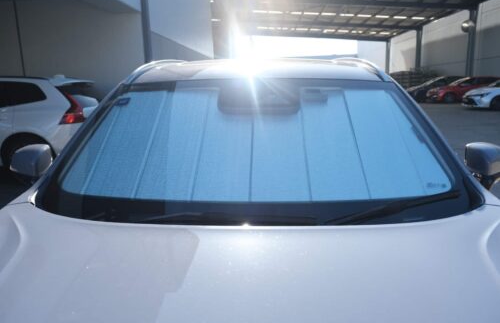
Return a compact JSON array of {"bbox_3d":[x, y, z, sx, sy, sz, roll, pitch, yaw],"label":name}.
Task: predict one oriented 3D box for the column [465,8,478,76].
[{"bbox_3d":[14.571,-6.990,24.705,0.370,5.930,0.270,-1,11,2],"label":"column"}]

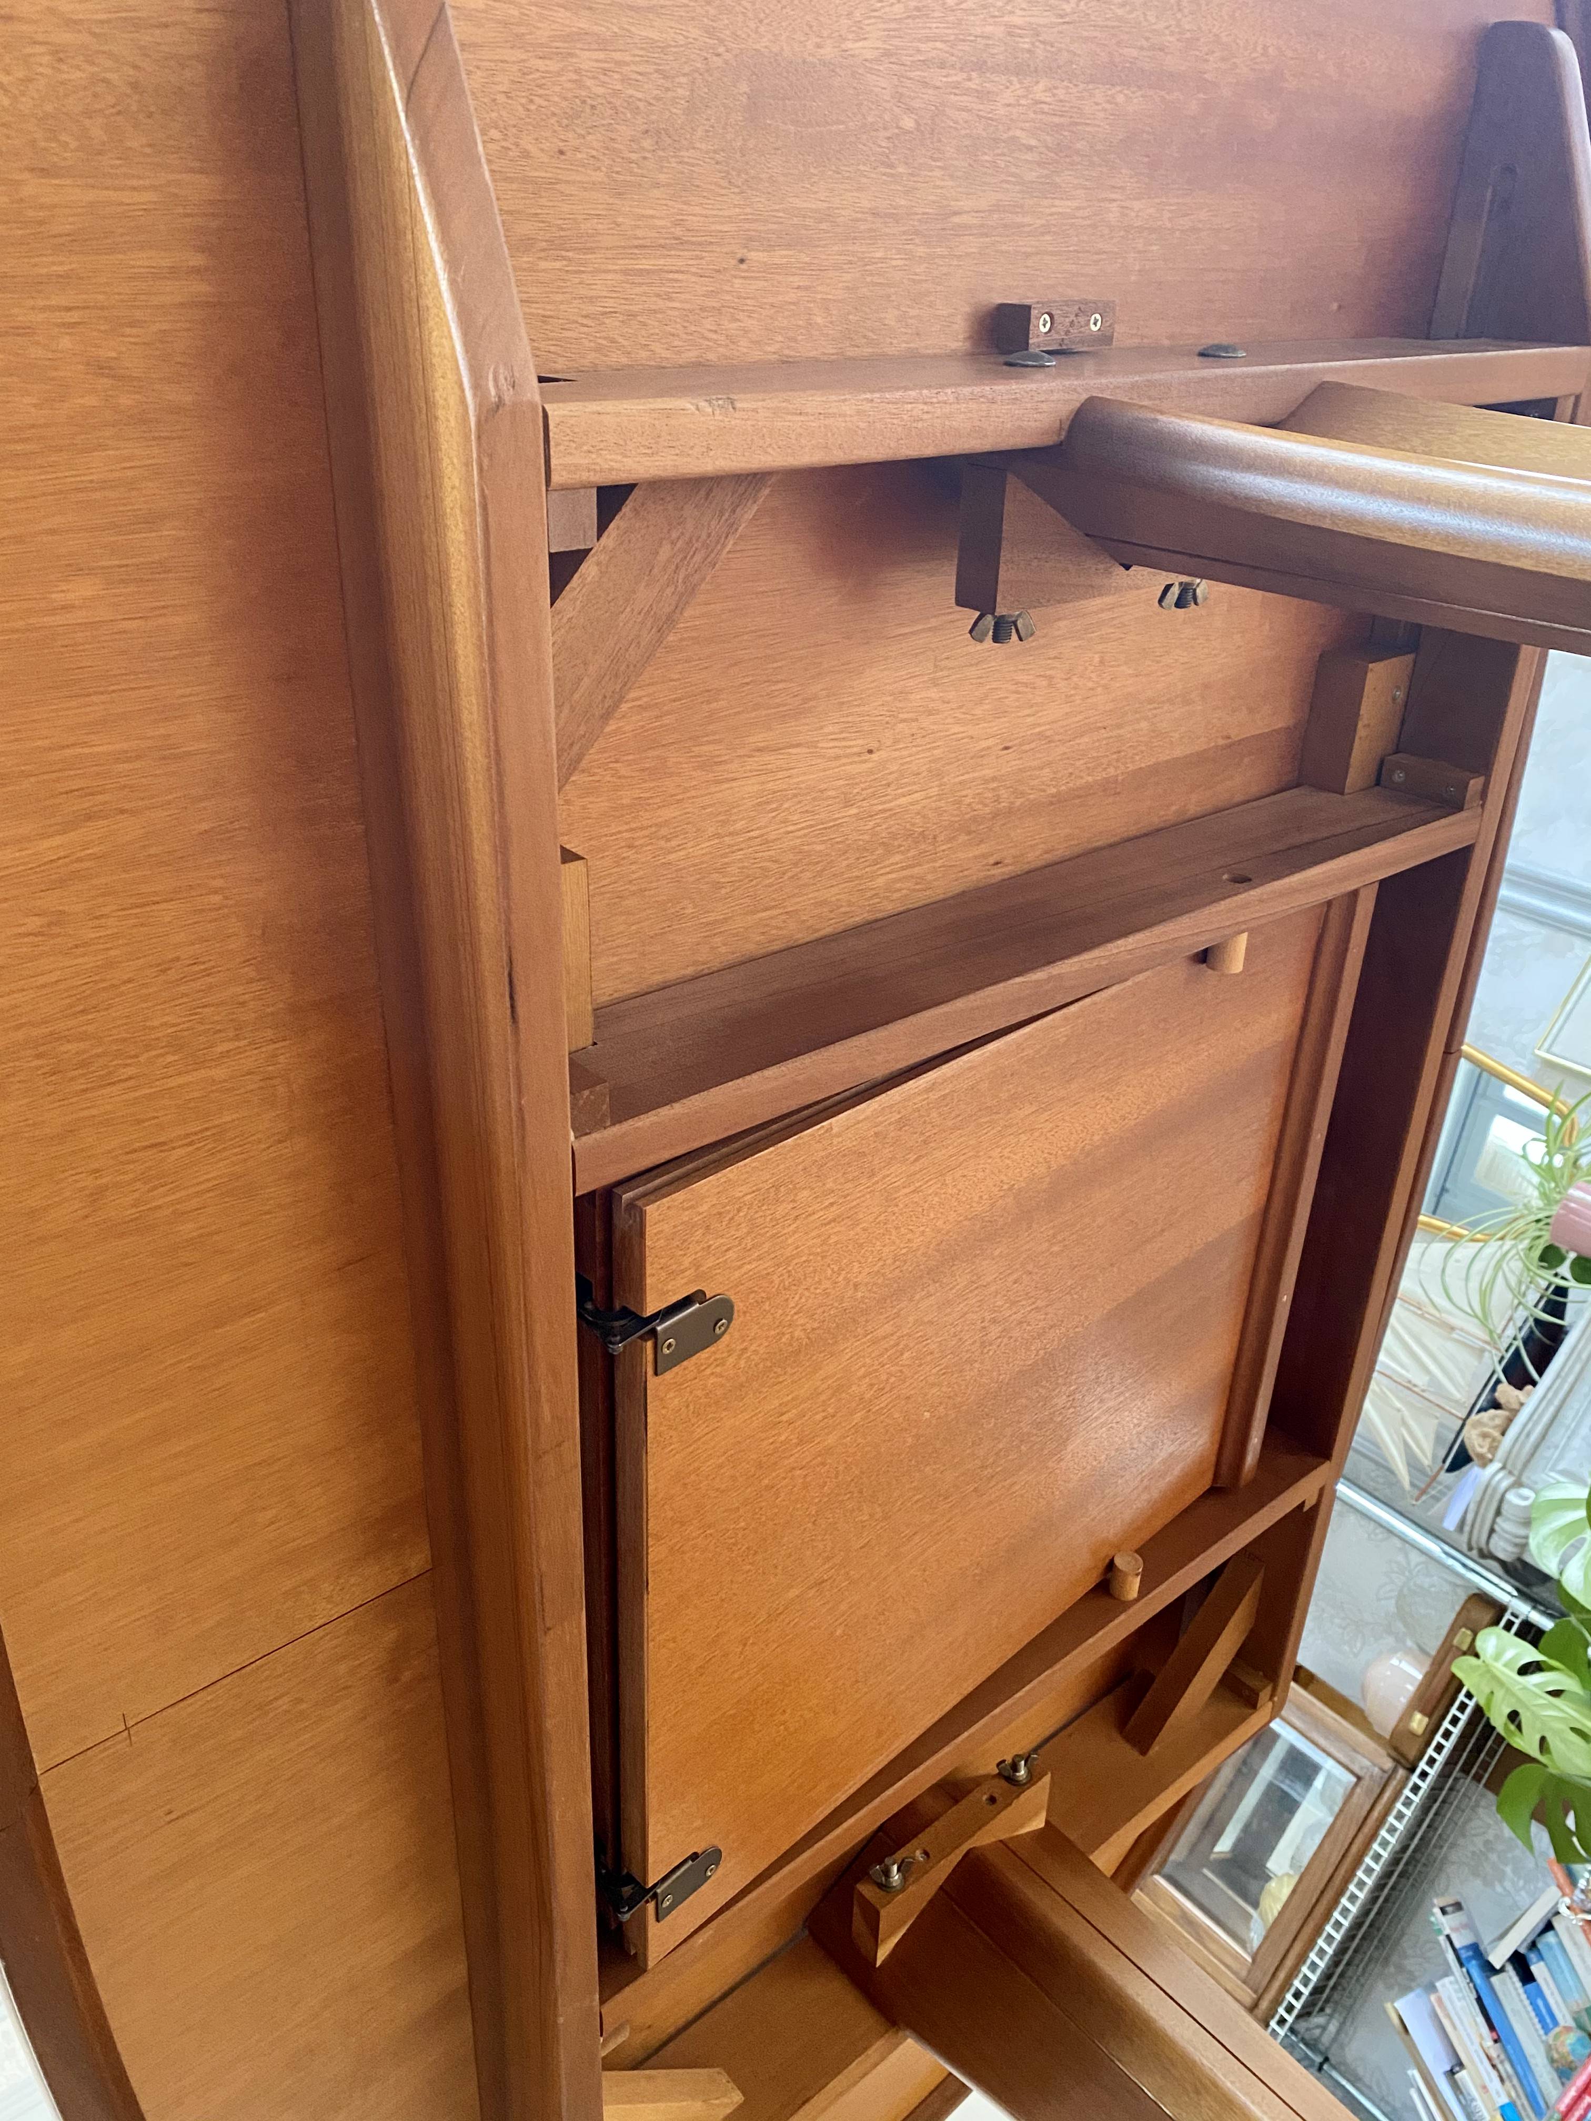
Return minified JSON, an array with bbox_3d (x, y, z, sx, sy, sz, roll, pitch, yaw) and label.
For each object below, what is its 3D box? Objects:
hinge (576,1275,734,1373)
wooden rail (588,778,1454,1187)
[{"bbox_3d":[-0.060,0.099,0.641,0.056,0.049,0.031,-20,-55,-36],"label":"hinge"},{"bbox_3d":[0.135,-0.066,0.783,0.632,0.083,0.023,-20,-55,-36],"label":"wooden rail"}]

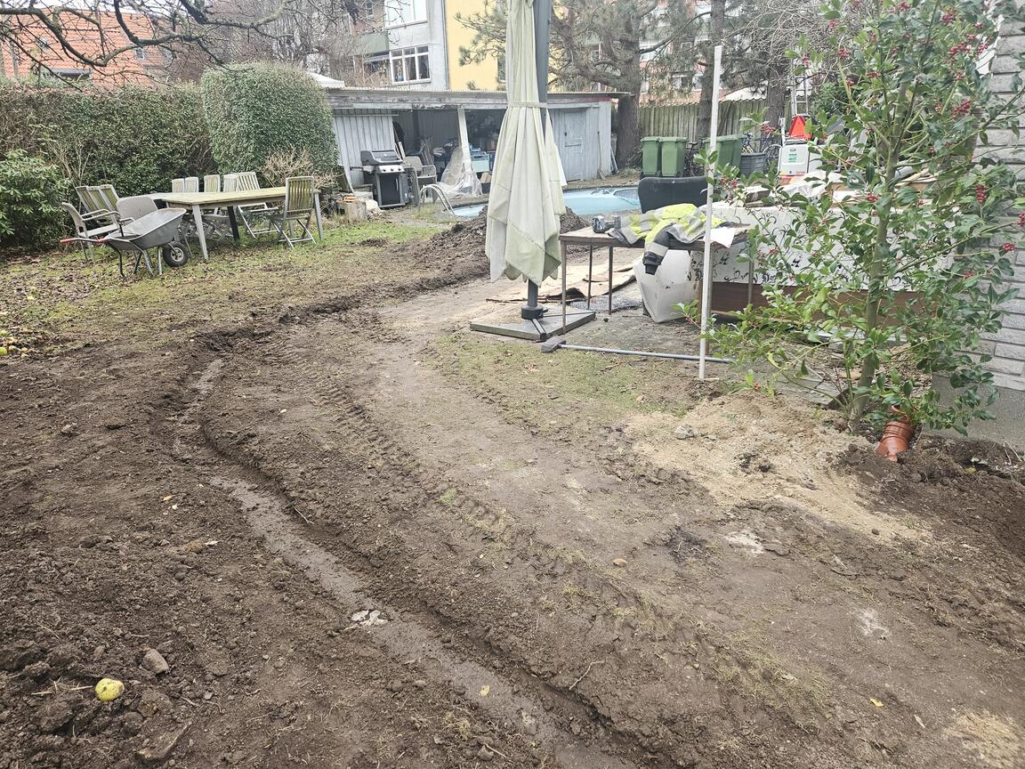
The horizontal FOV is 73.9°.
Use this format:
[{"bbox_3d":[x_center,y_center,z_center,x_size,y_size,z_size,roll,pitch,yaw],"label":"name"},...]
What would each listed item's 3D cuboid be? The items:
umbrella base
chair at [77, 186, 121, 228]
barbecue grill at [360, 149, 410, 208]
[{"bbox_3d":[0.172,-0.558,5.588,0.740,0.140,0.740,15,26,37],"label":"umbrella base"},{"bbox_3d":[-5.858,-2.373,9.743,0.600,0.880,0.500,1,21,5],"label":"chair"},{"bbox_3d":[-2.692,-4.325,14.244,0.800,1.120,0.620,-17,25,-33],"label":"barbecue grill"}]

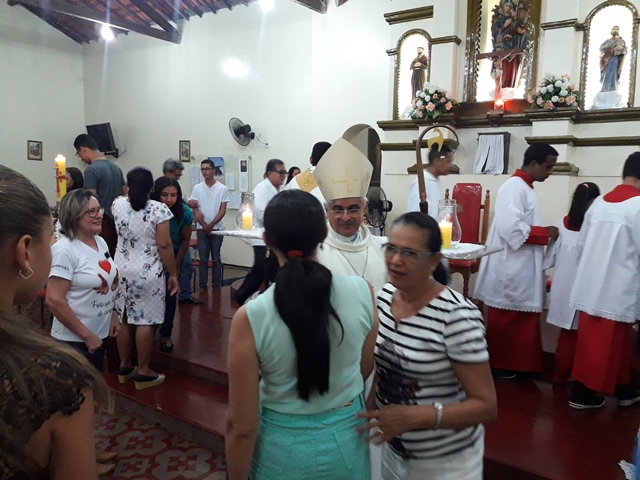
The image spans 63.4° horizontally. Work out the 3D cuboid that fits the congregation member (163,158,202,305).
[{"bbox_3d":[-1.608,-0.107,6.100,0.480,1.680,0.500,0,7,-6],"label":"congregation member"}]

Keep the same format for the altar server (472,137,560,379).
[{"bbox_3d":[1.424,0.168,3.761,0.540,1.700,0.500,3,7,15],"label":"altar server"}]

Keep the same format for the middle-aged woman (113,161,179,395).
[{"bbox_3d":[-1.364,0.277,4.000,0.500,1.670,0.420,4,8,25],"label":"middle-aged woman"}]

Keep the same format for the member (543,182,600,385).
[{"bbox_3d":[1.893,0.313,3.850,0.450,1.460,0.360,4,8,29],"label":"member"}]

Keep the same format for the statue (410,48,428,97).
[{"bbox_3d":[1.285,-2.131,6.686,0.250,0.700,0.200,5,8,33],"label":"statue"}]

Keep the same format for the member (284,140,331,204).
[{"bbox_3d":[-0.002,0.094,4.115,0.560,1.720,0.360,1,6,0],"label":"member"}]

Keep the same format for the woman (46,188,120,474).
[{"bbox_3d":[-1.392,0.520,3.100,0.400,1.640,0.480,0,7,0],"label":"woman"}]

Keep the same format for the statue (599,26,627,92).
[{"bbox_3d":[2.792,-1.718,4.942,0.240,0.600,0.180,6,9,35],"label":"statue"}]

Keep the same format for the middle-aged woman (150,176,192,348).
[{"bbox_3d":[-1.276,0.202,4.450,0.460,1.480,0.460,2,7,12],"label":"middle-aged woman"}]

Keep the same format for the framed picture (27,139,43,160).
[{"bbox_3d":[-6.088,-1.906,11.059,0.030,0.430,0.330,5,8,33],"label":"framed picture"}]

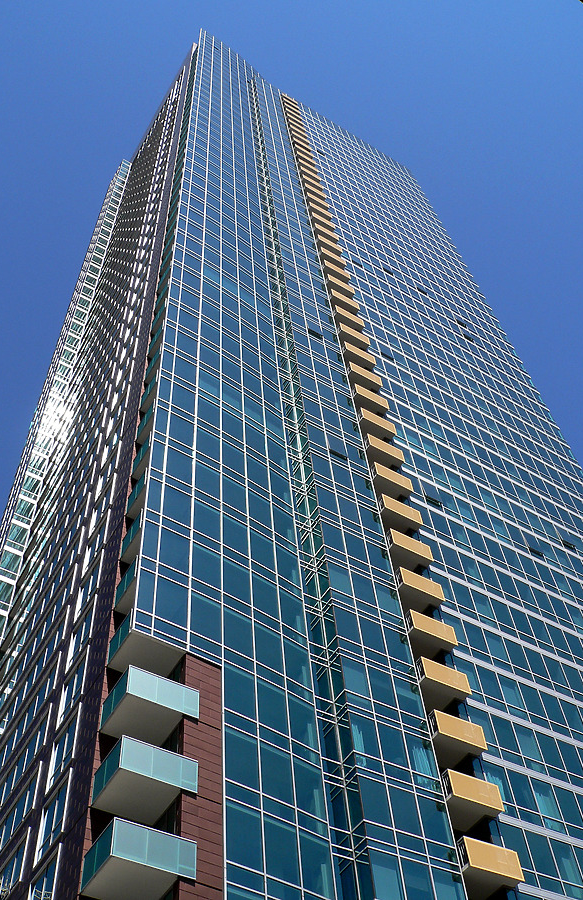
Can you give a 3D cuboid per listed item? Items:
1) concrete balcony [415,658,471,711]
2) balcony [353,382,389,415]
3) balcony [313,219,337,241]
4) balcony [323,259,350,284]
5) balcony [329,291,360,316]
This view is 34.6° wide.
[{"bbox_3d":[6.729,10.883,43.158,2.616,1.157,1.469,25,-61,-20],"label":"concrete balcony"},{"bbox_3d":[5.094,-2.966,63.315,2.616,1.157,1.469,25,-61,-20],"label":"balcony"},{"bbox_3d":[3.038,-20.135,88.992,2.604,1.184,1.400,25,-61,-20],"label":"balcony"},{"bbox_3d":[3.663,-15.049,81.192,2.604,1.184,1.400,25,-61,-20],"label":"balcony"},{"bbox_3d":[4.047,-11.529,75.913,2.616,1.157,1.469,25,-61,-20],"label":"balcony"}]

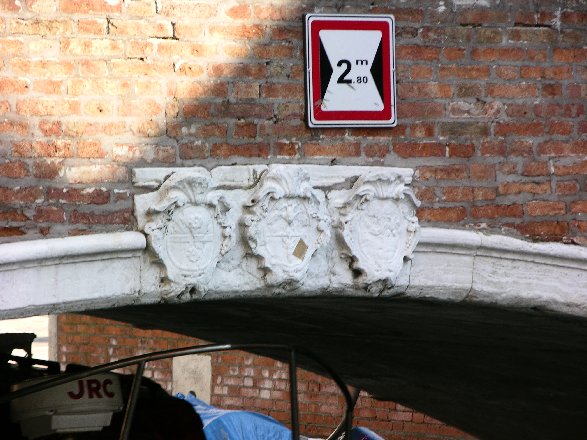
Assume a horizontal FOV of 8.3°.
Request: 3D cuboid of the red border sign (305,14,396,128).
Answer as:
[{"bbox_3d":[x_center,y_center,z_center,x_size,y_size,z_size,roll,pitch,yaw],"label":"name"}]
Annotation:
[{"bbox_3d":[0.207,-0.540,14.774,0.405,0.410,0.025,-1,-1,-38],"label":"red border sign"}]

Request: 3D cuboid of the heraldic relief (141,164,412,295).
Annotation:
[{"bbox_3d":[-0.034,0.035,14.527,1.225,0.465,0.140,-1,-1,-38],"label":"heraldic relief"}]

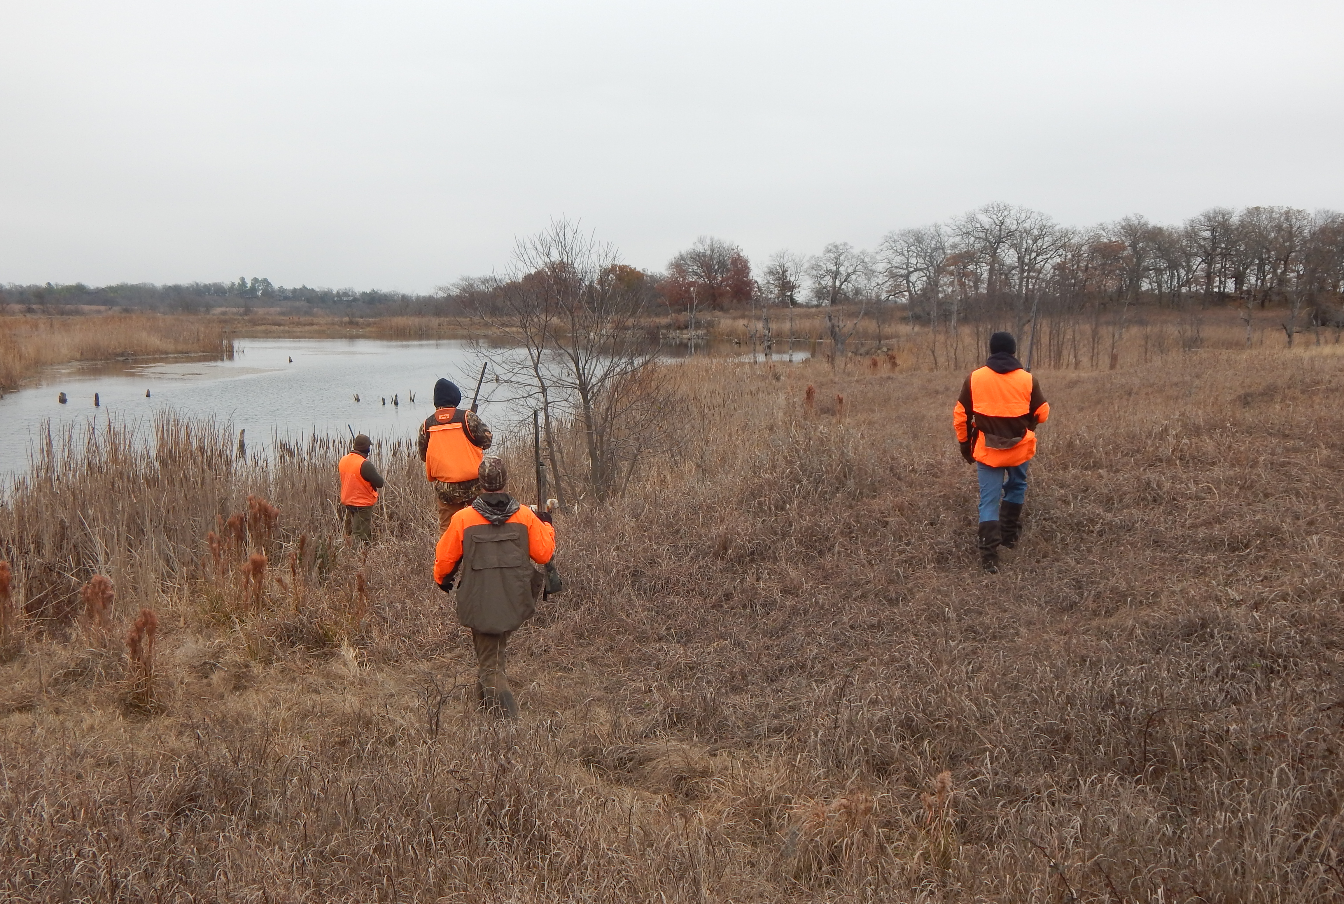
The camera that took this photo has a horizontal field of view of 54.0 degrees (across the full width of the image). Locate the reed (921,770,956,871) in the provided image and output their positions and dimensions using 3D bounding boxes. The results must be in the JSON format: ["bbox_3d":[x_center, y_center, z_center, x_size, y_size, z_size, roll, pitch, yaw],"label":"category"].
[{"bbox_3d":[0.903,1.267,4.471,0.120,0.380,0.120,0,6,0],"label":"reed"}]

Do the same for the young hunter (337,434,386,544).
[{"bbox_3d":[-3.364,0.598,14.288,0.480,1.600,0.450,3,7,28],"label":"young hunter"}]

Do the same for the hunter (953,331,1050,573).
[{"bbox_3d":[2.397,0.014,9.597,0.660,1.770,0.520,1,6,9],"label":"hunter"}]

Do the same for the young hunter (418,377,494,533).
[{"bbox_3d":[-1.699,0.277,10.394,0.550,1.720,0.480,1,6,8],"label":"young hunter"}]

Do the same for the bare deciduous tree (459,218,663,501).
[{"bbox_3d":[-1.461,-1.090,17.411,2.600,3.850,2.400,0,6,0],"label":"bare deciduous tree"}]

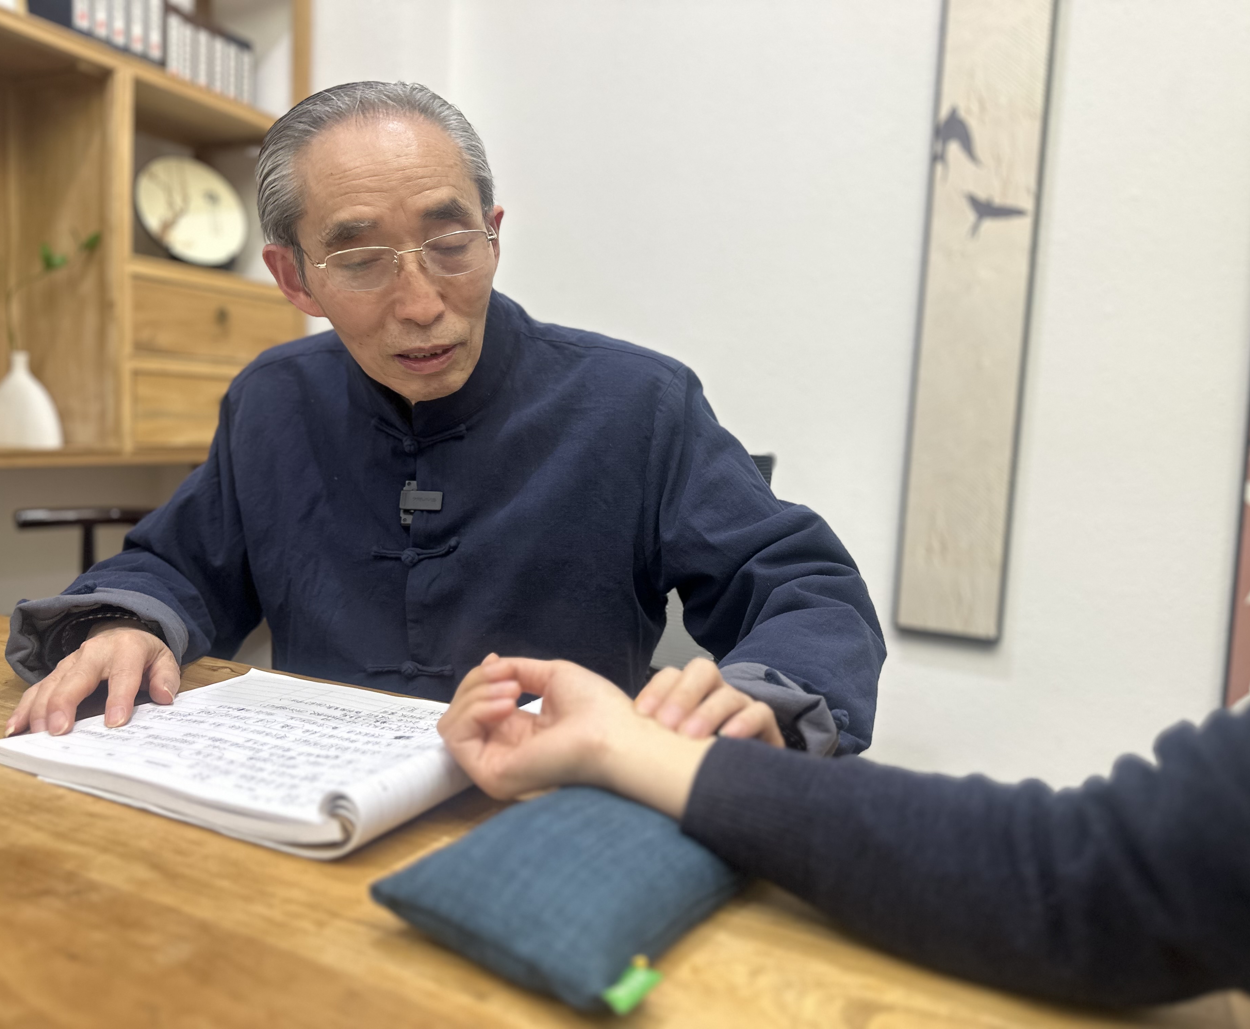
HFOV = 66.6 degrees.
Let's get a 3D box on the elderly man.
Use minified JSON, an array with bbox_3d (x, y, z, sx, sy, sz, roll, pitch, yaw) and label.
[{"bbox_3d":[-0.127,0.282,0.913,0.680,1.260,0.660,4,6,12],"label":"elderly man"}]

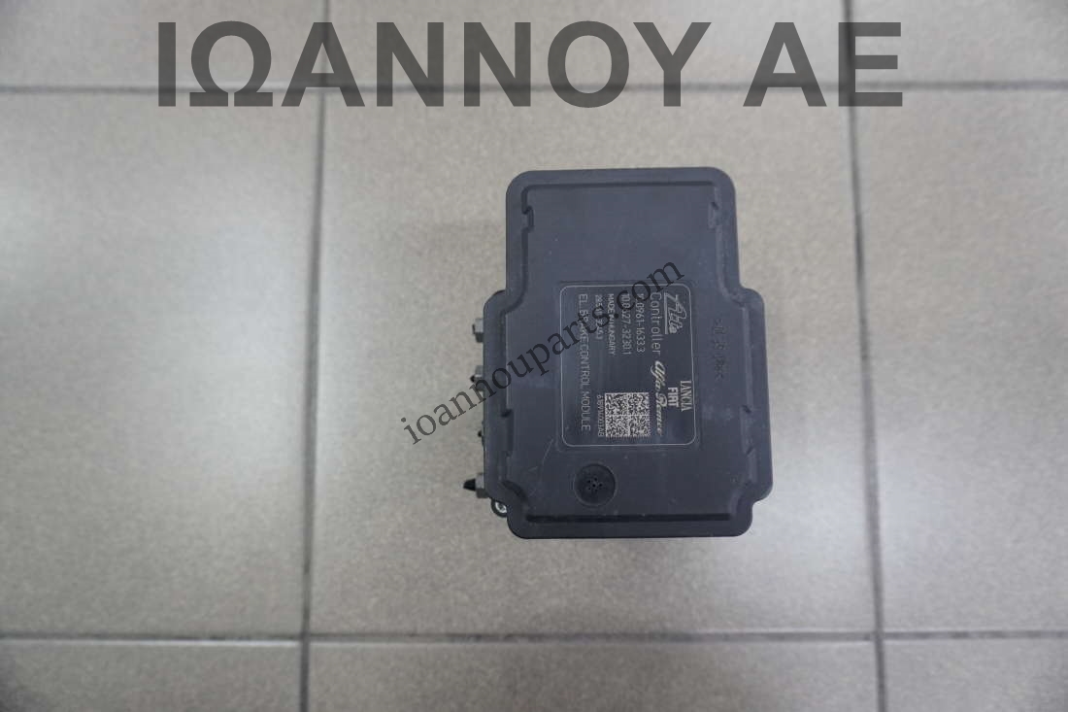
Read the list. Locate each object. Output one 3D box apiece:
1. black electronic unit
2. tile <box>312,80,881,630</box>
[{"bbox_3d":[0.029,0.003,0.334,0.122,0.116,0.144,0,84,1],"label":"black electronic unit"},{"bbox_3d":[0.030,-0.002,0.398,0.300,0.009,0.300,0,84,1],"label":"tile"}]

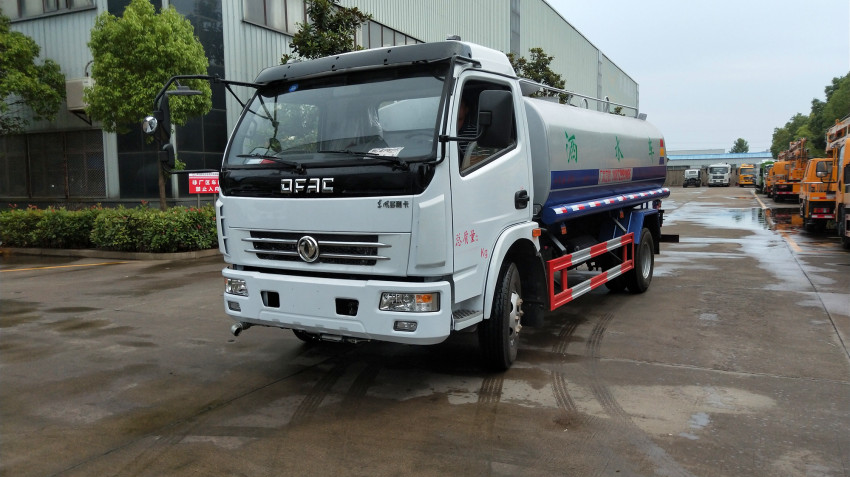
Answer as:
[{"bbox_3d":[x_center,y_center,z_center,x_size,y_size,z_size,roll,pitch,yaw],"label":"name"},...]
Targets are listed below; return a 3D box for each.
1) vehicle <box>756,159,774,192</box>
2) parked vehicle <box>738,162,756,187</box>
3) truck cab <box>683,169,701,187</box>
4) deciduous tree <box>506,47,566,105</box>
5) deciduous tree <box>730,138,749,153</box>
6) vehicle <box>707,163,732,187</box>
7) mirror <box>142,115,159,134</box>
[{"bbox_3d":[29.390,-5.486,52.357,2.400,2.800,6.500,2,7,26],"label":"vehicle"},{"bbox_3d":[37.947,-7.562,71.657,2.450,2.800,2.800,2,6,24],"label":"parked vehicle"},{"bbox_3d":[30.133,-6.922,69.390,2.000,2.150,5.600,2,6,20],"label":"truck cab"},{"bbox_3d":[6.010,-5.977,33.080,3.600,8.200,3.600,2,7,26],"label":"deciduous tree"},{"bbox_3d":[62.303,-15.719,121.575,4.800,8.300,4.800,2,7,26],"label":"deciduous tree"},{"bbox_3d":[35.201,-7.734,73.354,2.500,2.850,7.500,2,6,21],"label":"vehicle"},{"bbox_3d":[-2.297,-0.958,5.136,0.135,0.155,0.080,0,6,9],"label":"mirror"}]

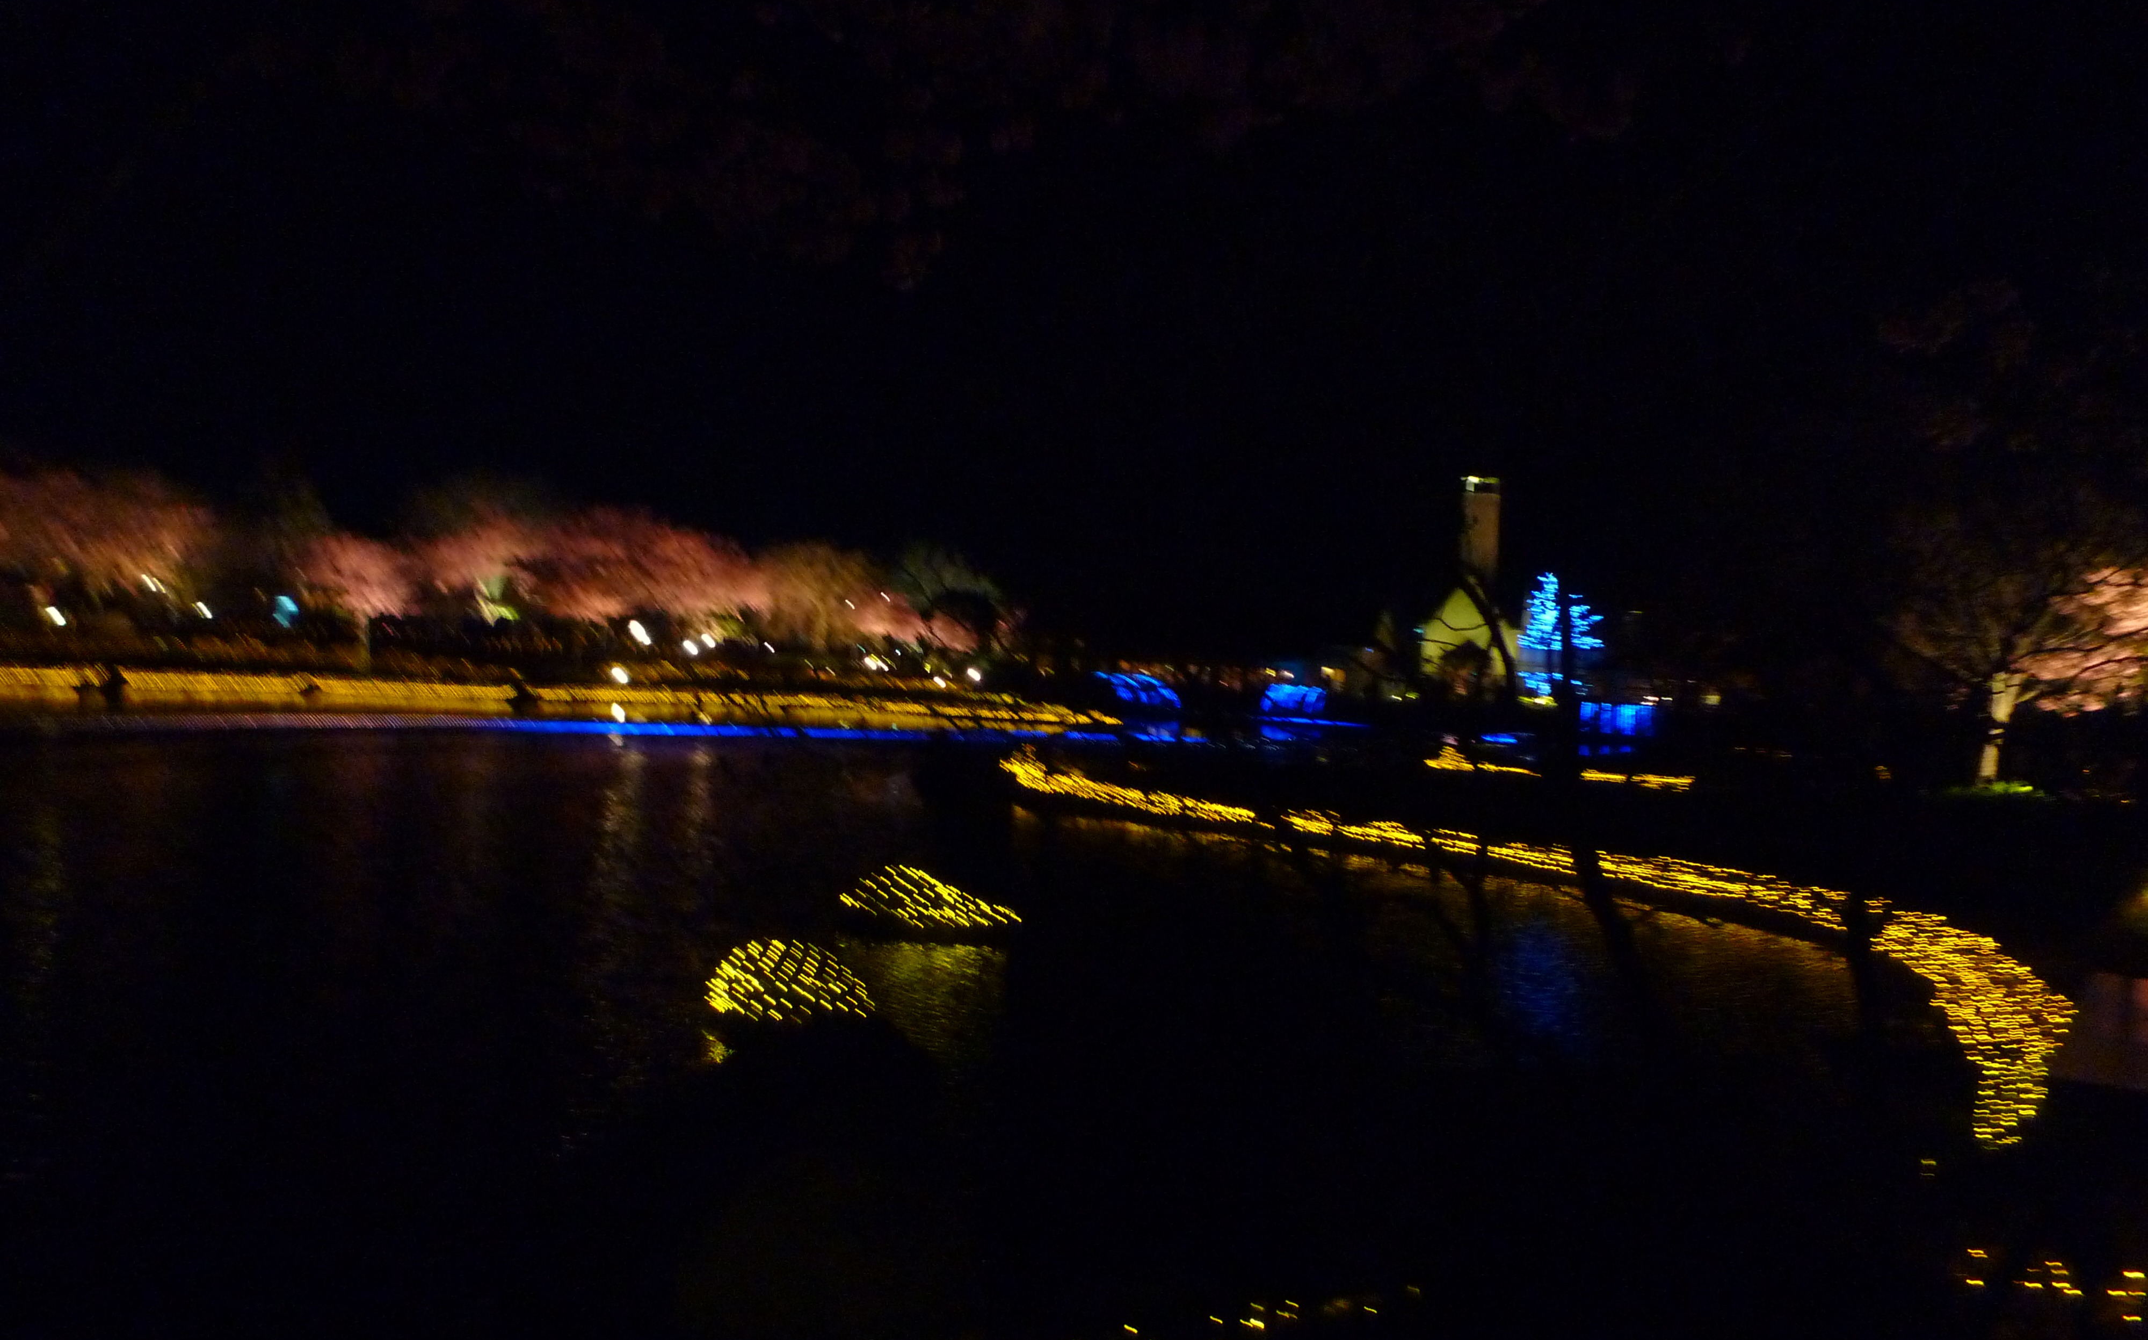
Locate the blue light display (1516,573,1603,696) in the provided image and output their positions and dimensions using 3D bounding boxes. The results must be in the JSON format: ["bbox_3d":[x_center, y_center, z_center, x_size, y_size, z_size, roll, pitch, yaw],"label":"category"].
[{"bbox_3d":[32.883,-2.385,105.000,5.910,8.290,5.500,1,0,17],"label":"blue light display"}]

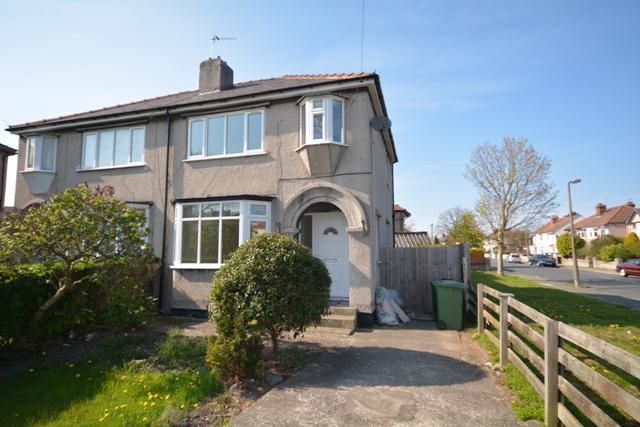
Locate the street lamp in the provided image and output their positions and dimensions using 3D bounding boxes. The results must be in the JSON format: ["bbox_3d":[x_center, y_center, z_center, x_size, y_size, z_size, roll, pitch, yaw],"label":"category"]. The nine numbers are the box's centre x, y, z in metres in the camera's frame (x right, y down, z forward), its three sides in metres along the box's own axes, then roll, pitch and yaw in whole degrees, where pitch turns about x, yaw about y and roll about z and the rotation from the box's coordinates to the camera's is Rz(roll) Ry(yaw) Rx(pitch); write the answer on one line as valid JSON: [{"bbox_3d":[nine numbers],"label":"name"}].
[{"bbox_3d":[13.677,1.005,17.804,0.800,5.750,0.280,-2,-6,18],"label":"street lamp"}]

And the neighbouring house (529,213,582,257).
[{"bbox_3d":[49.000,4.870,68.000,7.200,8.200,13.000,-2,-6,18],"label":"neighbouring house"}]

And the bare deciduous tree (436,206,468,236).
[{"bbox_3d":[17.454,2.868,44.000,5.000,7.630,5.000,-2,-6,18],"label":"bare deciduous tree"}]

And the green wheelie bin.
[{"bbox_3d":[3.060,2.150,7.950,0.730,1.070,0.580,-2,-6,18],"label":"green wheelie bin"}]

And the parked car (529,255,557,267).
[{"bbox_3d":[26.347,5.613,40.000,1.730,1.440,4.200,-2,-6,16],"label":"parked car"}]

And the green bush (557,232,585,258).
[{"bbox_3d":[32.851,4.288,44.300,2.900,3.500,2.900,-2,-6,16],"label":"green bush"}]

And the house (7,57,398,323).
[{"bbox_3d":[-3.585,-1.489,13.693,12.800,9.300,8.500,-2,-6,16],"label":"house"}]

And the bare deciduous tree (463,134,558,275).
[{"bbox_3d":[14.039,-0.626,25.025,6.100,10.300,6.100,-2,-6,18],"label":"bare deciduous tree"}]

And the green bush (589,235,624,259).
[{"bbox_3d":[30.680,3.654,36.300,2.800,2.700,2.800,-2,-6,16],"label":"green bush"}]

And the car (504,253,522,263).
[{"bbox_3d":[30.818,7.103,53.800,1.720,1.480,4.000,-2,-6,16],"label":"car"}]

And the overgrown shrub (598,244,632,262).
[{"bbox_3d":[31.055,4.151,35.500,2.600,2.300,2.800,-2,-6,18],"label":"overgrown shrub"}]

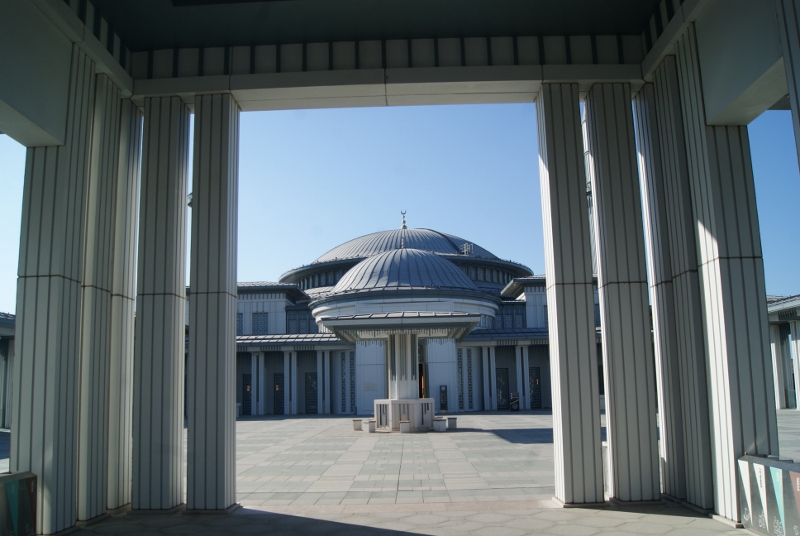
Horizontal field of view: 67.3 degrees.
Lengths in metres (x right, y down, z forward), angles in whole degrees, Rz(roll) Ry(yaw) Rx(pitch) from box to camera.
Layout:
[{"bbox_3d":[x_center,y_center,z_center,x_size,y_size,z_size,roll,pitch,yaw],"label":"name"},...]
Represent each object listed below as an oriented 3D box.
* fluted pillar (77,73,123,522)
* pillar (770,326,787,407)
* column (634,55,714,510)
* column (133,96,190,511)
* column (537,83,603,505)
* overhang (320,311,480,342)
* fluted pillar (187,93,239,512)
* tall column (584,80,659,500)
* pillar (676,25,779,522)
[{"bbox_3d":[-4.143,0.282,7.918,0.550,5.750,0.550,-1,-10,1],"label":"fluted pillar"},{"bbox_3d":[16.300,4.250,25.900,0.360,3.650,0.360,-1,-10,1],"label":"pillar"},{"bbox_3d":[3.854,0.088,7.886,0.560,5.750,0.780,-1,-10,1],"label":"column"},{"bbox_3d":[-3.367,0.403,8.569,0.550,5.750,0.550,-1,-10,1],"label":"column"},{"bbox_3d":[2.347,0.257,8.402,0.550,5.750,0.550,-1,-10,1],"label":"column"},{"bbox_3d":[0.100,1.950,20.200,4.800,0.750,5.000,-1,-10,1],"label":"overhang"},{"bbox_3d":[-2.614,0.384,8.507,0.550,5.750,0.550,-1,-10,1],"label":"fluted pillar"},{"bbox_3d":[3.091,0.239,8.433,0.550,5.750,0.550,-1,-10,1],"label":"tall column"},{"bbox_3d":[3.858,-0.061,7.092,0.550,5.750,0.550,-1,-10,1],"label":"pillar"}]

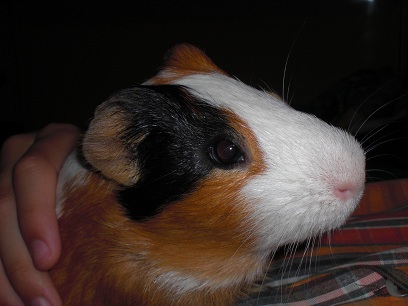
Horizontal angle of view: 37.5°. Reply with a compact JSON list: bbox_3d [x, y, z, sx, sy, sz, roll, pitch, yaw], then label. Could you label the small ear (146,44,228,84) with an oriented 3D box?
[{"bbox_3d":[-0.007,-0.036,0.245,0.028,0.017,0.020,5,15,18],"label":"small ear"}]

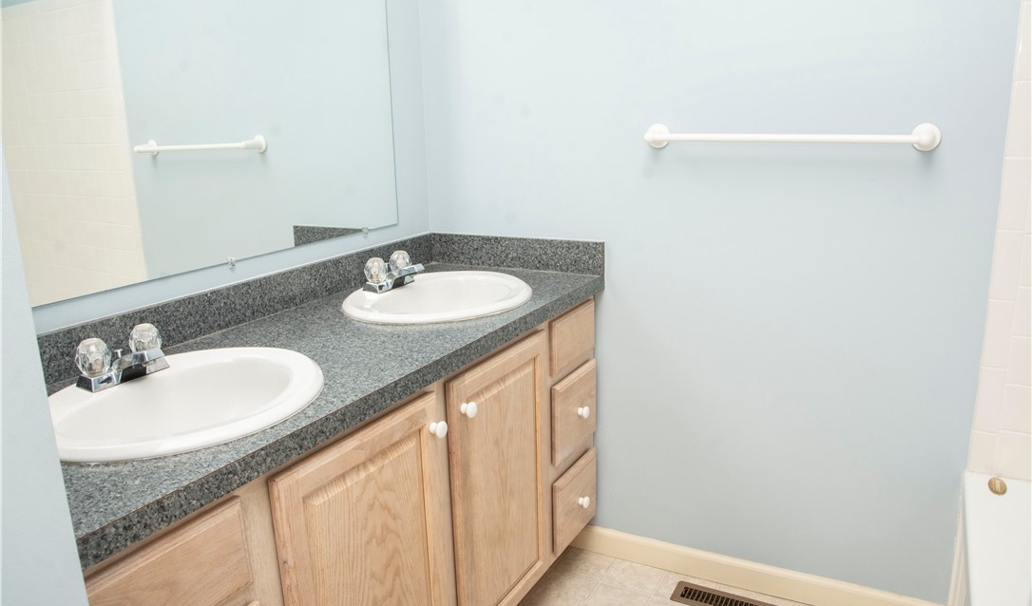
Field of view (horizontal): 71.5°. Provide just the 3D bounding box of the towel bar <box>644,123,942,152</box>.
[{"bbox_3d":[0.620,-0.390,1.683,0.665,0.061,0.075,7,16,26],"label":"towel bar"}]

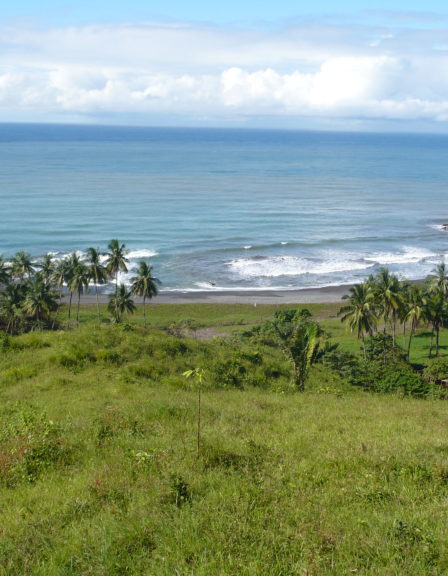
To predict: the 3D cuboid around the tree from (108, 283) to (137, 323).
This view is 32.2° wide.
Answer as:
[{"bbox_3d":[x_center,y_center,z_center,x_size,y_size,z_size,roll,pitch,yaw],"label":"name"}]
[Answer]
[{"bbox_3d":[-20.520,3.050,156.800,5.680,8.490,5.400,1,12,0],"label":"tree"}]

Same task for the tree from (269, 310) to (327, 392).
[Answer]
[{"bbox_3d":[5.507,4.725,57.402,4.180,5.990,3.970,1,12,0],"label":"tree"}]

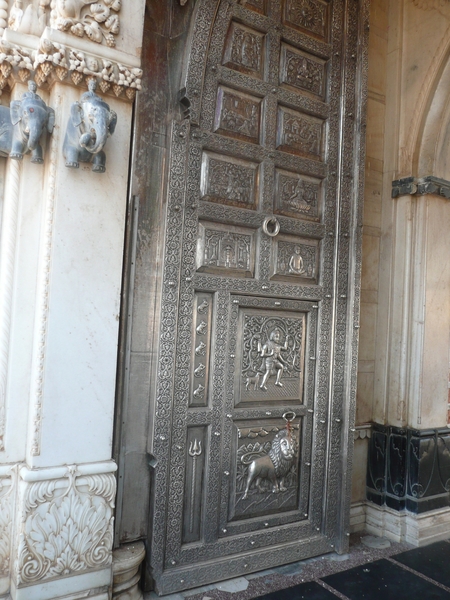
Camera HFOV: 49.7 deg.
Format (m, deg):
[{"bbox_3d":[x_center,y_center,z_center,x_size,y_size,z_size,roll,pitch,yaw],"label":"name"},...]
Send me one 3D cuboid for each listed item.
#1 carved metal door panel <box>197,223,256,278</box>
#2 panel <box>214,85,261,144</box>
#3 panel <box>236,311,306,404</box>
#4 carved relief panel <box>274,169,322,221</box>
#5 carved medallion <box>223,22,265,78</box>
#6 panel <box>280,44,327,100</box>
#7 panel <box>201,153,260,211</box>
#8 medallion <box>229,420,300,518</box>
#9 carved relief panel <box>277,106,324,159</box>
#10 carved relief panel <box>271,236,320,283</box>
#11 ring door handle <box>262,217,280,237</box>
[{"bbox_3d":[0.021,-0.288,2.835,0.384,0.286,0.045,4,-3,-29],"label":"carved metal door panel"},{"bbox_3d":[0.086,-1.103,2.889,0.301,0.282,0.045,4,-3,-29],"label":"panel"},{"bbox_3d":[0.294,0.357,2.978,0.491,0.568,0.050,4,-3,-29],"label":"panel"},{"bbox_3d":[0.475,-0.666,3.101,0.373,0.286,0.045,4,-3,-29],"label":"carved relief panel"},{"bbox_3d":[0.130,-1.507,2.921,0.254,0.288,0.045,4,-3,-29],"label":"carved medallion"},{"bbox_3d":[0.516,-1.474,3.140,0.373,0.285,0.045,4,-3,-29],"label":"panel"},{"bbox_3d":[0.036,-0.698,2.852,0.370,0.280,0.045,4,-3,-29],"label":"panel"},{"bbox_3d":[0.263,1.018,2.948,0.500,0.558,0.070,4,-3,-29],"label":"medallion"},{"bbox_3d":[0.494,-1.068,3.119,0.368,0.281,0.045,4,-3,-29],"label":"carved relief panel"},{"bbox_3d":[0.458,-0.256,3.083,0.377,0.286,0.045,4,-3,-29],"label":"carved relief panel"},{"bbox_3d":[0.287,-0.442,2.961,0.118,0.118,0.035,4,-3,-29],"label":"ring door handle"}]

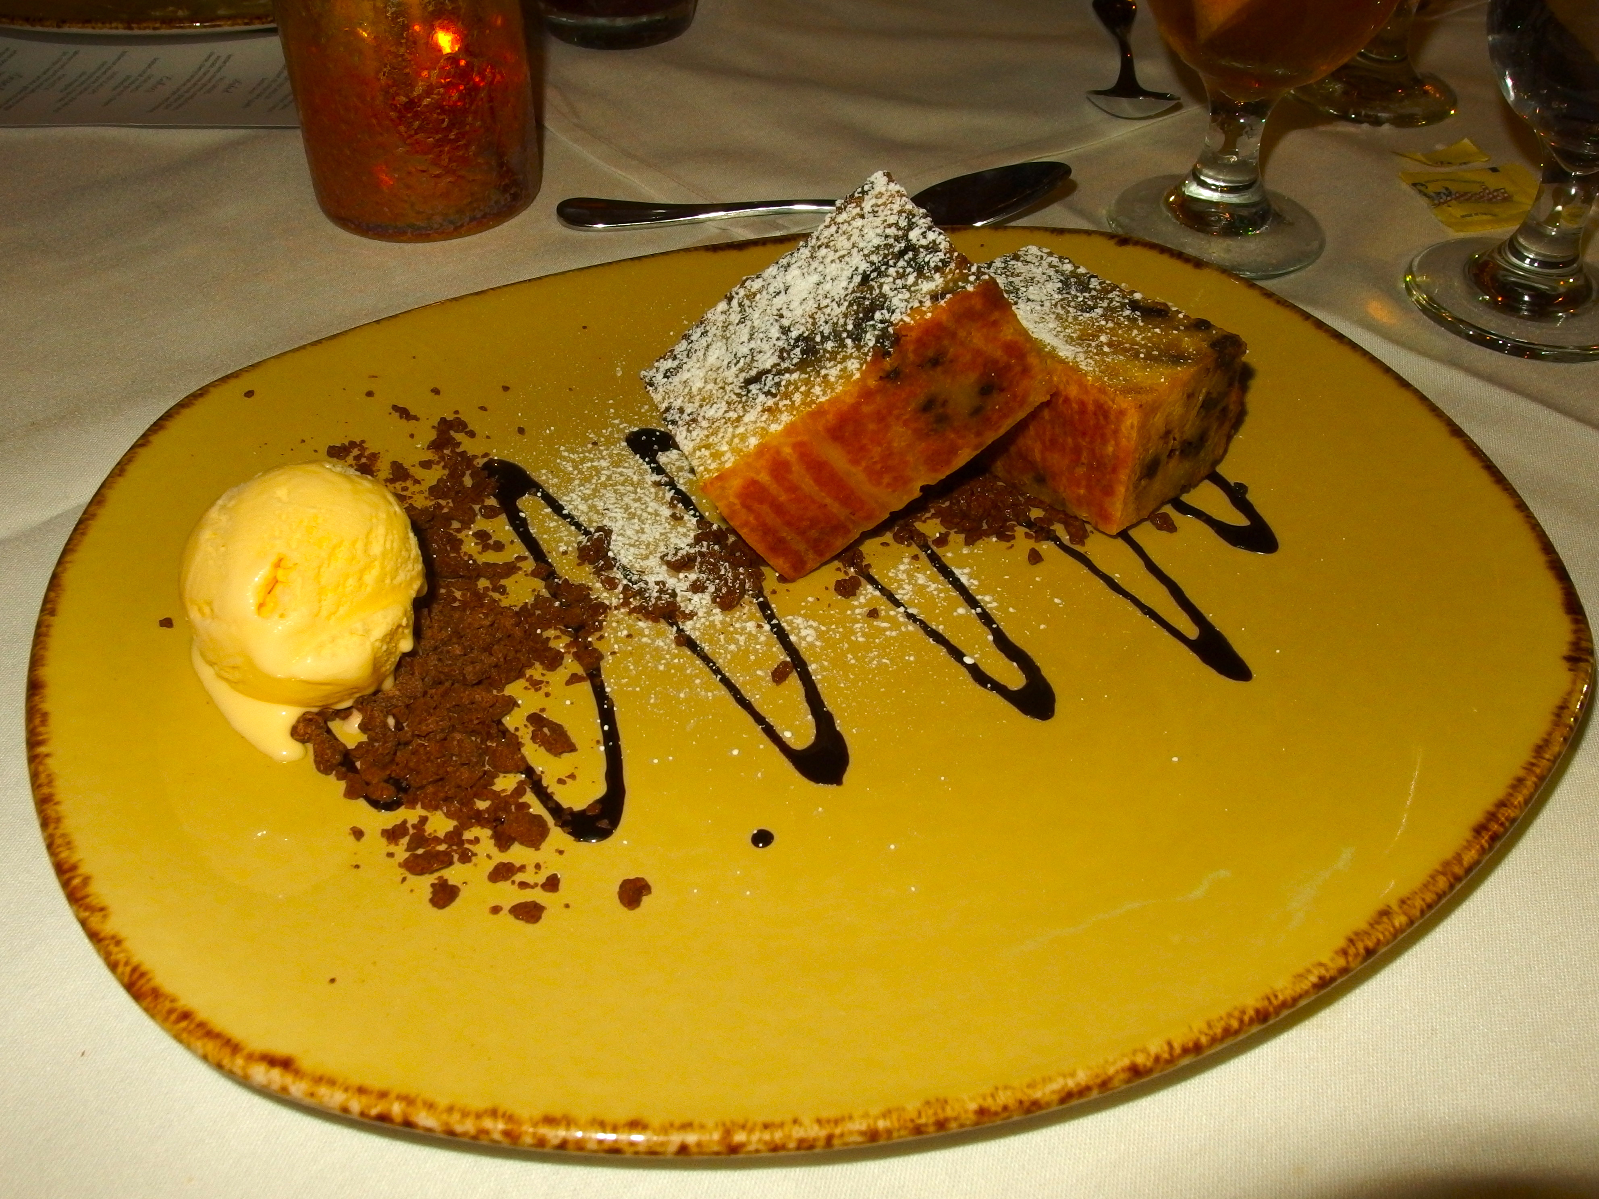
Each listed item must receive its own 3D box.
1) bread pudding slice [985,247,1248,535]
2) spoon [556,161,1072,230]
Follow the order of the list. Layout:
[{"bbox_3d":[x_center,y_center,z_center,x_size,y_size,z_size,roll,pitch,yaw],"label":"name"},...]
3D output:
[{"bbox_3d":[0.072,-0.057,0.342,0.041,0.040,0.066,-33,54,-29],"label":"bread pudding slice"},{"bbox_3d":[0.004,-0.128,0.414,0.165,0.024,0.041,-1,42,-2],"label":"spoon"}]

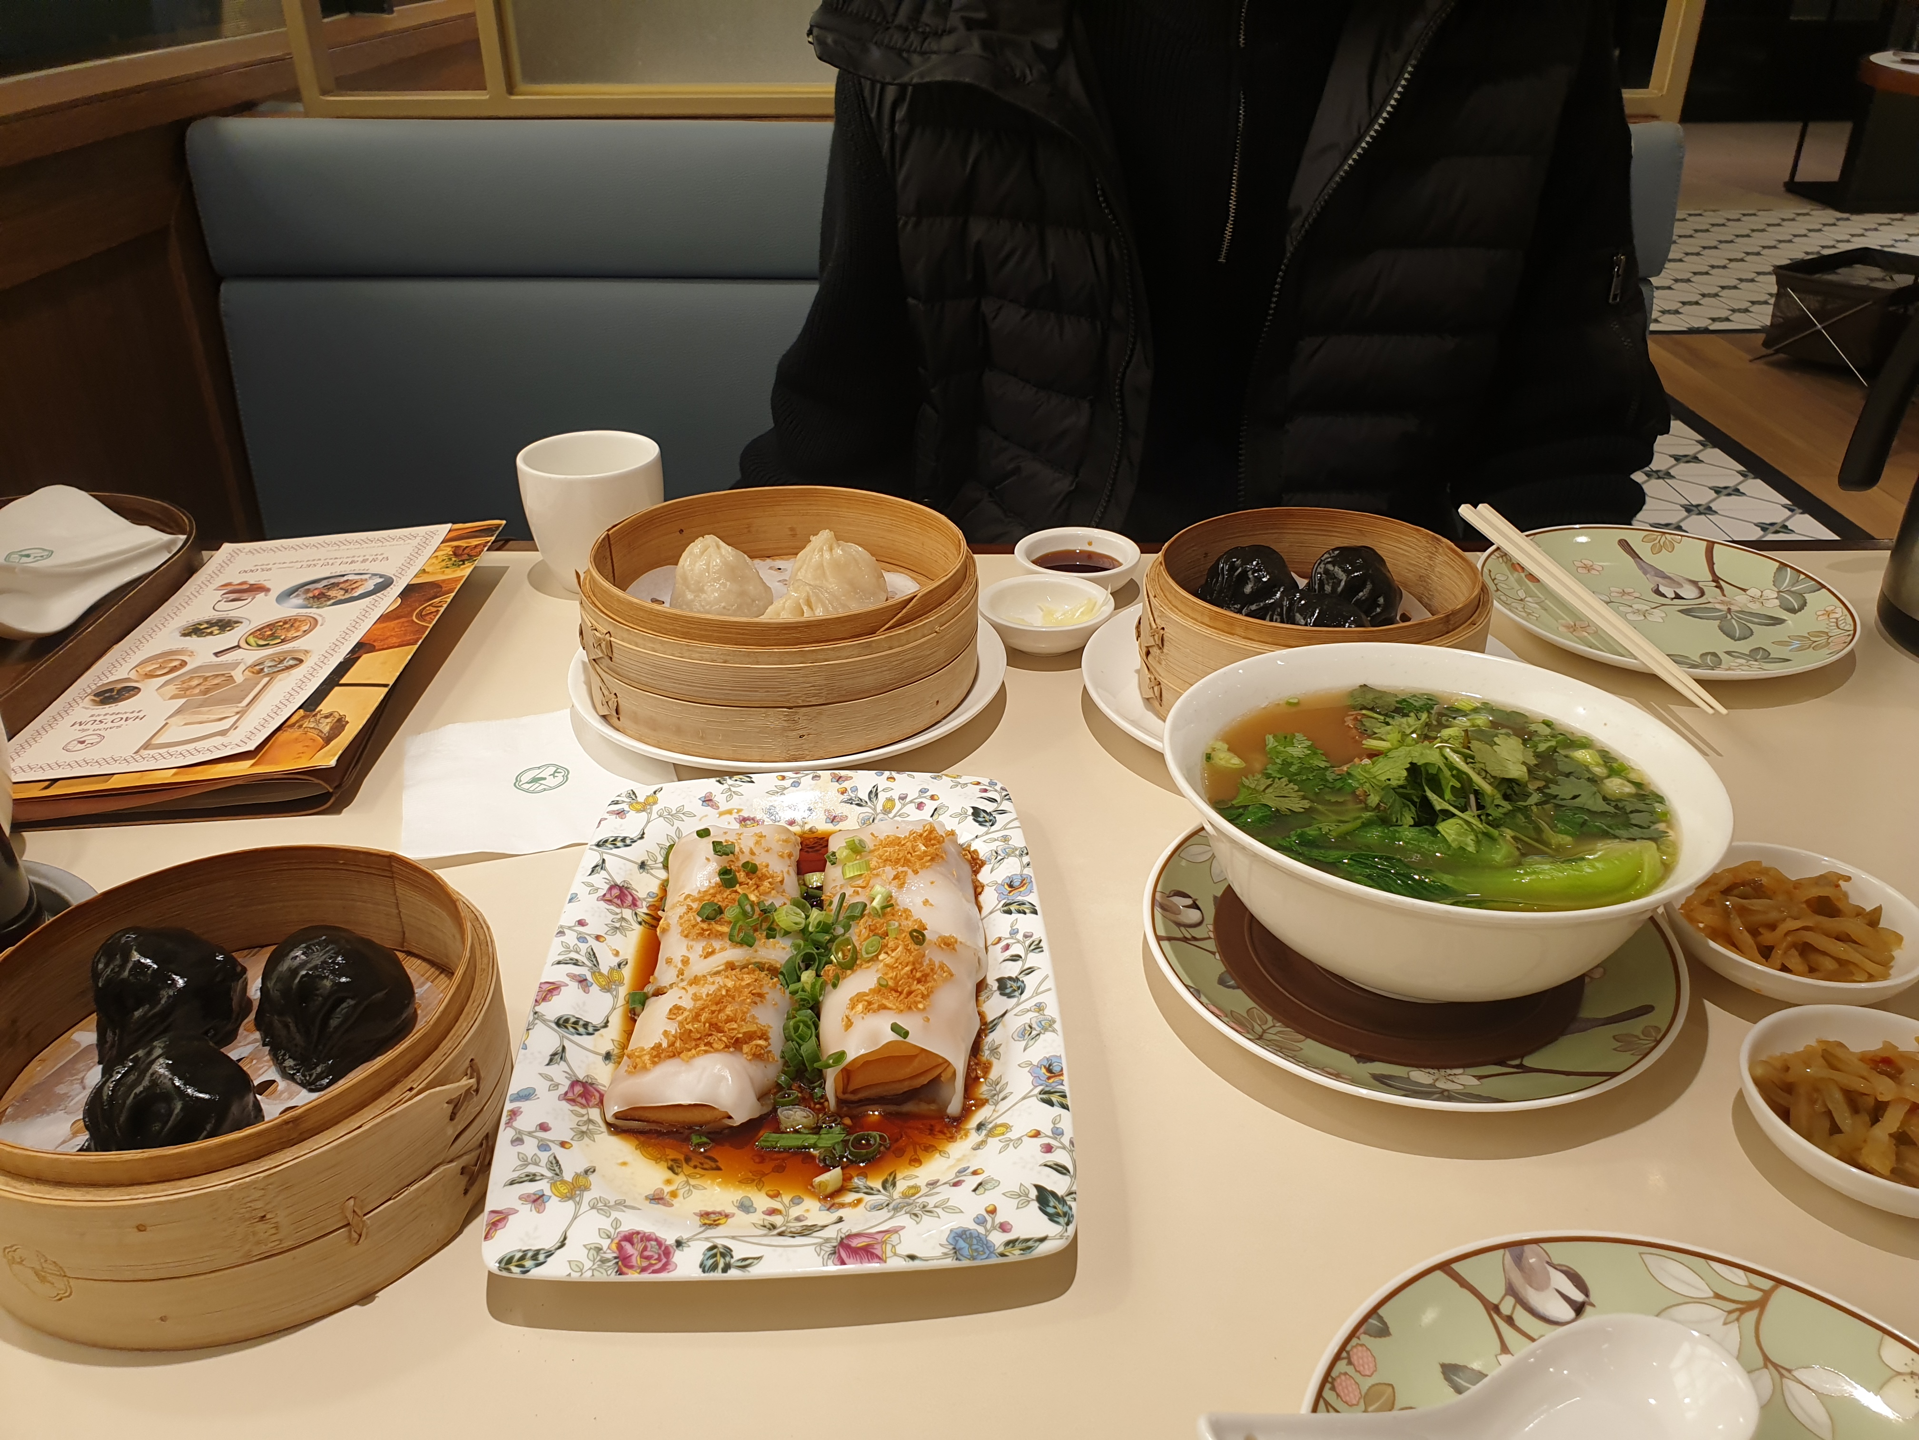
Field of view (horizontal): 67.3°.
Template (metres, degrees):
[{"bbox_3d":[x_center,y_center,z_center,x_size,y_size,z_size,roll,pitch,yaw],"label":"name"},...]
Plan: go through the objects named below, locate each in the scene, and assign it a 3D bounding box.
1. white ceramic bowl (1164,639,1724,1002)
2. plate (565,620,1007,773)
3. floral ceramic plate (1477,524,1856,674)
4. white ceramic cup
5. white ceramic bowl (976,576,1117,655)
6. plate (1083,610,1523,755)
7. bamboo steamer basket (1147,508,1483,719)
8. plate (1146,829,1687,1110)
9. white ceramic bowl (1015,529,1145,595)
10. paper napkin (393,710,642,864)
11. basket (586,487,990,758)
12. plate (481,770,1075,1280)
[{"bbox_3d":[0.174,0.048,0.543,0.192,0.077,0.192,0,30,0],"label":"white ceramic bowl"},{"bbox_3d":[-0.089,-0.023,0.757,0.225,0.023,0.225,0,30,0],"label":"plate"},{"bbox_3d":[0.399,-0.061,0.828,0.203,0.024,0.203,0,29,0],"label":"floral ceramic plate"},{"bbox_3d":[-0.218,-0.122,0.874,0.086,0.081,0.086,0,30,0],"label":"white ceramic cup"},{"bbox_3d":[0.049,-0.056,0.817,0.076,0.024,0.076,0,29,0],"label":"white ceramic bowl"},{"bbox_3d":[0.180,-0.014,0.745,0.227,0.023,0.227,0,30,0],"label":"plate"},{"bbox_3d":[0.180,-0.047,0.738,0.173,0.071,0.173,0,29,0],"label":"bamboo steamer basket"},{"bbox_3d":[0.175,0.089,0.562,0.197,0.024,0.197,0,30,0],"label":"plate"},{"bbox_3d":[0.073,-0.094,0.885,0.077,0.023,0.077,0,29,0],"label":"white ceramic bowl"},{"bbox_3d":[-0.198,0.025,0.691,0.126,0.004,0.117,-8,30,-14],"label":"paper napkin"},{"bbox_3d":[-0.092,-0.056,0.750,0.194,0.073,0.194,0,29,0],"label":"basket"},{"bbox_3d":[-0.059,0.102,0.534,0.185,0.026,0.271,-1,30,-3],"label":"plate"}]

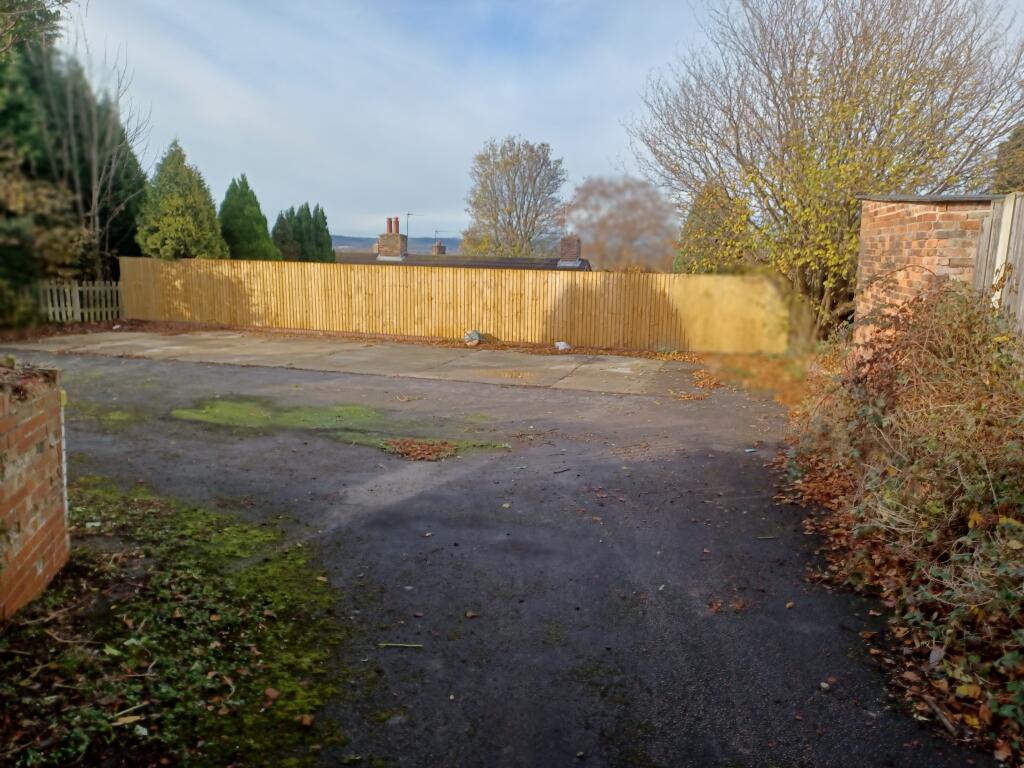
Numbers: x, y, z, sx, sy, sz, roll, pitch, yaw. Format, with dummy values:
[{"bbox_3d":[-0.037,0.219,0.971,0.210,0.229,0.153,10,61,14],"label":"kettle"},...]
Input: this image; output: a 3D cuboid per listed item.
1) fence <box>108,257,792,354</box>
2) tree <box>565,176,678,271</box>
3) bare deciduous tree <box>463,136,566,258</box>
[{"bbox_3d":[-2.576,-2.010,17.993,17.624,1.700,0.100,4,11,17],"label":"fence"},{"bbox_3d":[6.228,-7.254,43.395,6.426,9.625,6.426,2,11,8],"label":"tree"},{"bbox_3d":[0.075,-9.533,49.083,6.897,13.193,6.897,1,11,0],"label":"bare deciduous tree"}]

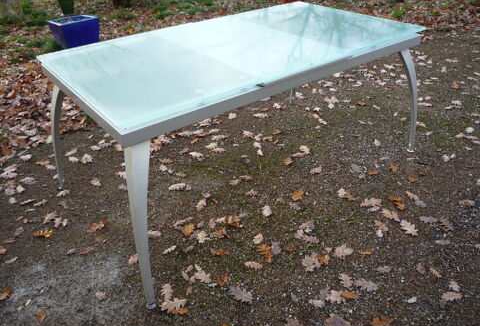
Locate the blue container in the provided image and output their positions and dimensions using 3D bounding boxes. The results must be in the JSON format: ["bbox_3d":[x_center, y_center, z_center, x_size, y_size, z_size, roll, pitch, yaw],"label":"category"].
[{"bbox_3d":[-1.867,-1.474,4.745,0.431,0.300,0.286,-28,41,-36],"label":"blue container"}]

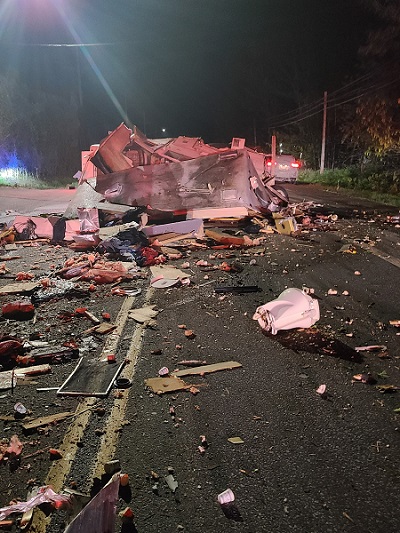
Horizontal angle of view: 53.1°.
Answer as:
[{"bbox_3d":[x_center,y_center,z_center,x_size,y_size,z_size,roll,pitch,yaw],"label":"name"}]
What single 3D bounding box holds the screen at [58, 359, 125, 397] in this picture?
[{"bbox_3d":[-0.823,0.856,3.112,0.378,0.030,0.537,0,15,4],"label":"screen"}]

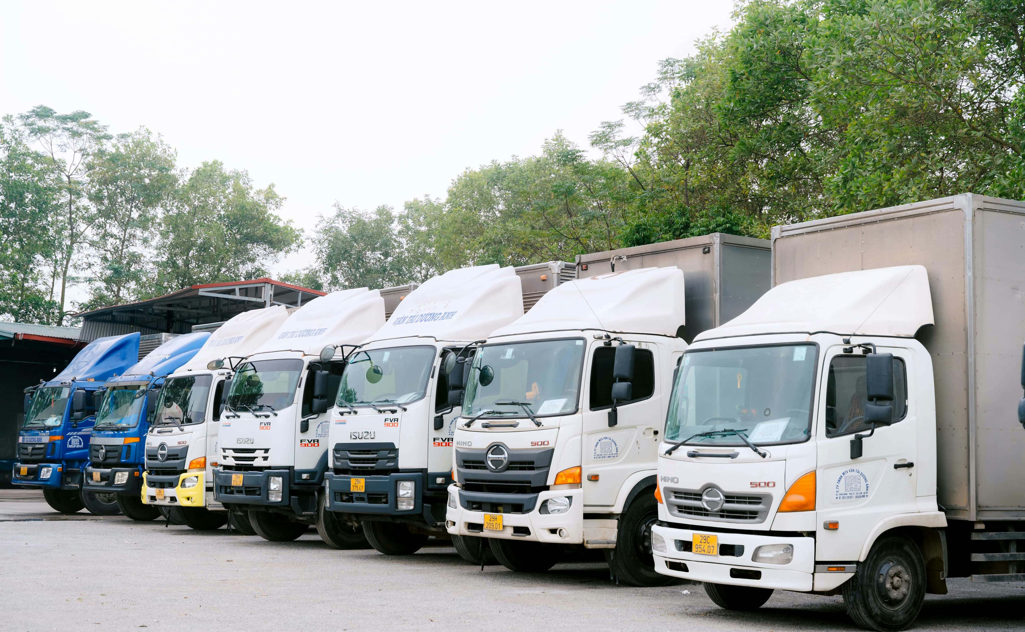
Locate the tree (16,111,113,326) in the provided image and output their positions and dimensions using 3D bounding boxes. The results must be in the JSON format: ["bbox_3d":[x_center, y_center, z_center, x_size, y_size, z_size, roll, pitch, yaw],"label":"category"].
[{"bbox_3d":[-17.424,-0.823,55.273,3.583,14.619,3.583,1,-6,0],"label":"tree"}]

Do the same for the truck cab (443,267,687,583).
[{"bbox_3d":[0.571,1.213,16.518,2.000,3.565,2.444,5,-7,-37],"label":"truck cab"}]

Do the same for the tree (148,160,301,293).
[{"bbox_3d":[-10.812,0.312,53.391,5.688,12.247,5.688,1,-6,0],"label":"tree"}]

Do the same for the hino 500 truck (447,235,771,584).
[{"bbox_3d":[3.411,1.289,18.697,9.151,3.959,2.495,5,-7,-37],"label":"hino 500 truck"}]

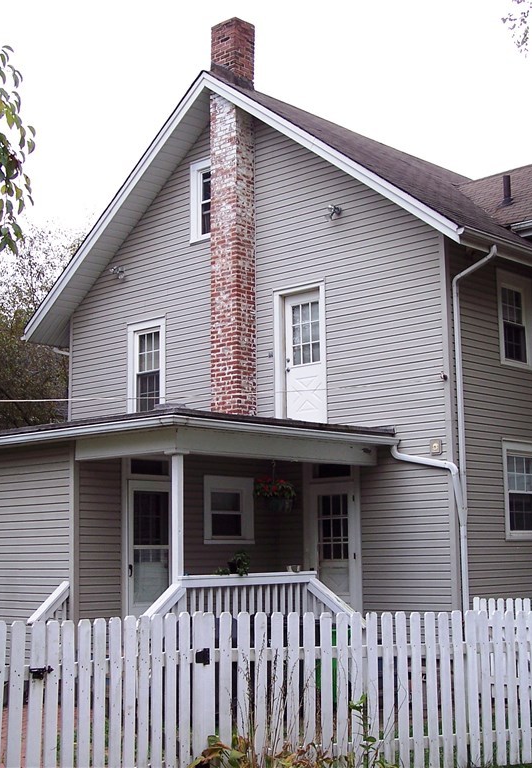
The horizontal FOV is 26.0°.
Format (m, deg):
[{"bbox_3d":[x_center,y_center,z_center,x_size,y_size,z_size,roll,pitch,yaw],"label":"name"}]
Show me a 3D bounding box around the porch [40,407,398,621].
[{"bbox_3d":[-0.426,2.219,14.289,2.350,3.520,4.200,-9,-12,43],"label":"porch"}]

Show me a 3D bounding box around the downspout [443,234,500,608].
[{"bbox_3d":[2.735,1.070,14.713,0.600,5.870,0.110,-9,-12,43],"label":"downspout"}]

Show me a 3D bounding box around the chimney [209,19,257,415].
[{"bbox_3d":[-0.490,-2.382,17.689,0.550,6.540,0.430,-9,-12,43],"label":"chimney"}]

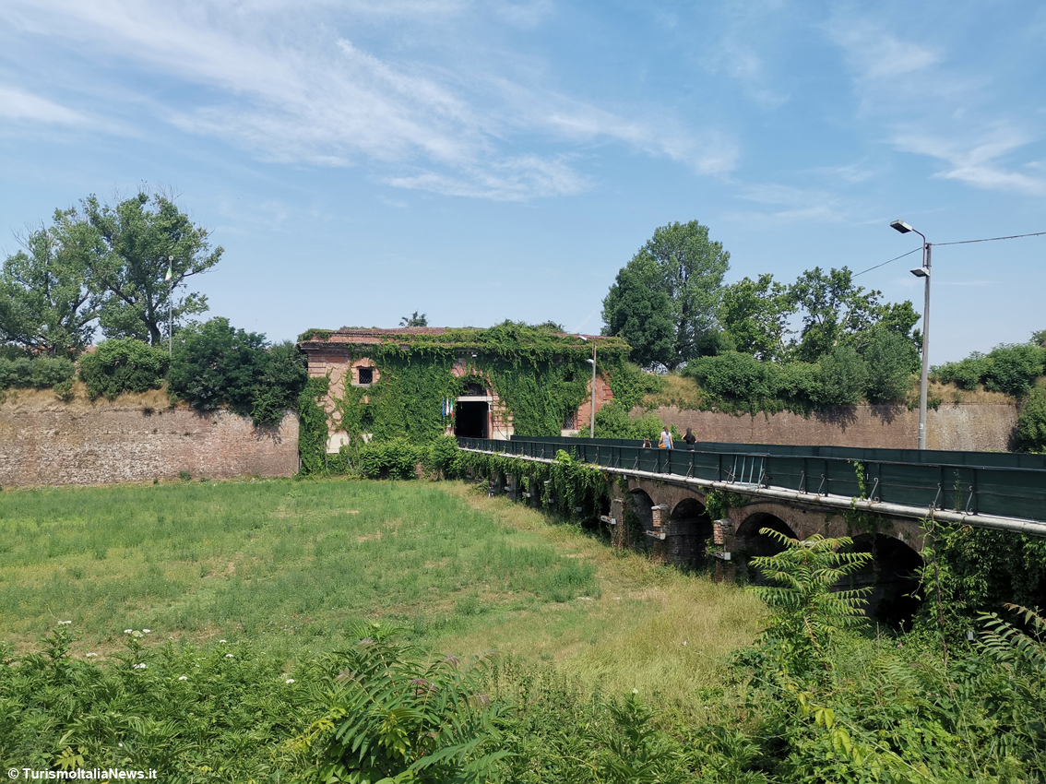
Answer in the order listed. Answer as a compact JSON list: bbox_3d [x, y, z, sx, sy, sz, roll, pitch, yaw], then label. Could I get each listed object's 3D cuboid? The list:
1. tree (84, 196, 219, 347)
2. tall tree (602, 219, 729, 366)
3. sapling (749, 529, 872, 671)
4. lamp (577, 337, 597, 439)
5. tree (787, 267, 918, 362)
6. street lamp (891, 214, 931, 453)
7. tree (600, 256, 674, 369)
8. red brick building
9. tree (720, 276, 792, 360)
[{"bbox_3d":[-38.234,-11.746,84.661,13.860,17.630,12.710,1,-3,-24],"label":"tree"},{"bbox_3d":[16.354,-10.760,93.624,13.730,17.330,13.160,0,-3,10],"label":"tall tree"},{"bbox_3d":[3.346,2.430,9.394,1.400,1.700,1.350,-1,-3,18],"label":"sapling"},{"bbox_3d":[4.413,0.132,56.916,1.450,8.200,0.380,1,-3,-14],"label":"lamp"},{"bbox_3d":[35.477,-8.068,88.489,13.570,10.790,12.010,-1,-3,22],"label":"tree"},{"bbox_3d":[12.232,-1.356,25.947,1.500,8.200,0.380,1,-3,-14],"label":"street lamp"},{"bbox_3d":[12.569,-8.483,90.512,7.820,12.580,7.730,0,-3,8],"label":"tree"},{"bbox_3d":[-6.523,0.077,84.916,29.500,14.000,15.000,1,-3,-12],"label":"red brick building"},{"bbox_3d":[25.127,-7.670,88.470,7.830,10.010,7.750,-1,-3,16],"label":"tree"}]

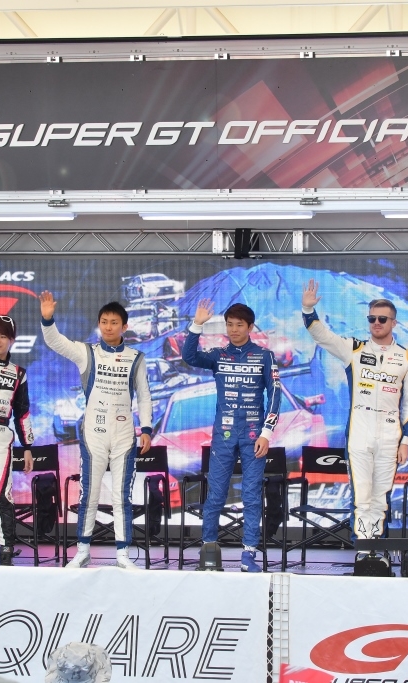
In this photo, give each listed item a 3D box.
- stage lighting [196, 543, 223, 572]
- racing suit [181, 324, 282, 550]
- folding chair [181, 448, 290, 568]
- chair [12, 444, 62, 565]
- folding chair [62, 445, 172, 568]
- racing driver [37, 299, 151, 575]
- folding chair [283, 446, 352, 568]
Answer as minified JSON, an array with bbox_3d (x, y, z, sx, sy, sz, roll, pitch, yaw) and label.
[{"bbox_3d":[0.042,1.411,22.300,0.170,0.185,0.170,0,1,16],"label":"stage lighting"},{"bbox_3d":[0.182,0.637,22.650,0.656,1.500,0.400,0,0,5],"label":"racing suit"},{"bbox_3d":[0.187,1.113,22.808,0.610,0.800,0.490,0,1,16],"label":"folding chair"},{"bbox_3d":[-1.347,1.104,23.230,0.610,0.800,0.490,0,1,14],"label":"chair"},{"bbox_3d":[-0.582,1.118,23.108,0.600,0.800,0.530,0,0,15],"label":"folding chair"},{"bbox_3d":[-0.730,0.602,22.950,0.743,1.862,0.460,0,0,3],"label":"racing driver"},{"bbox_3d":[0.866,1.116,22.622,0.610,0.800,0.490,0,1,17],"label":"folding chair"}]

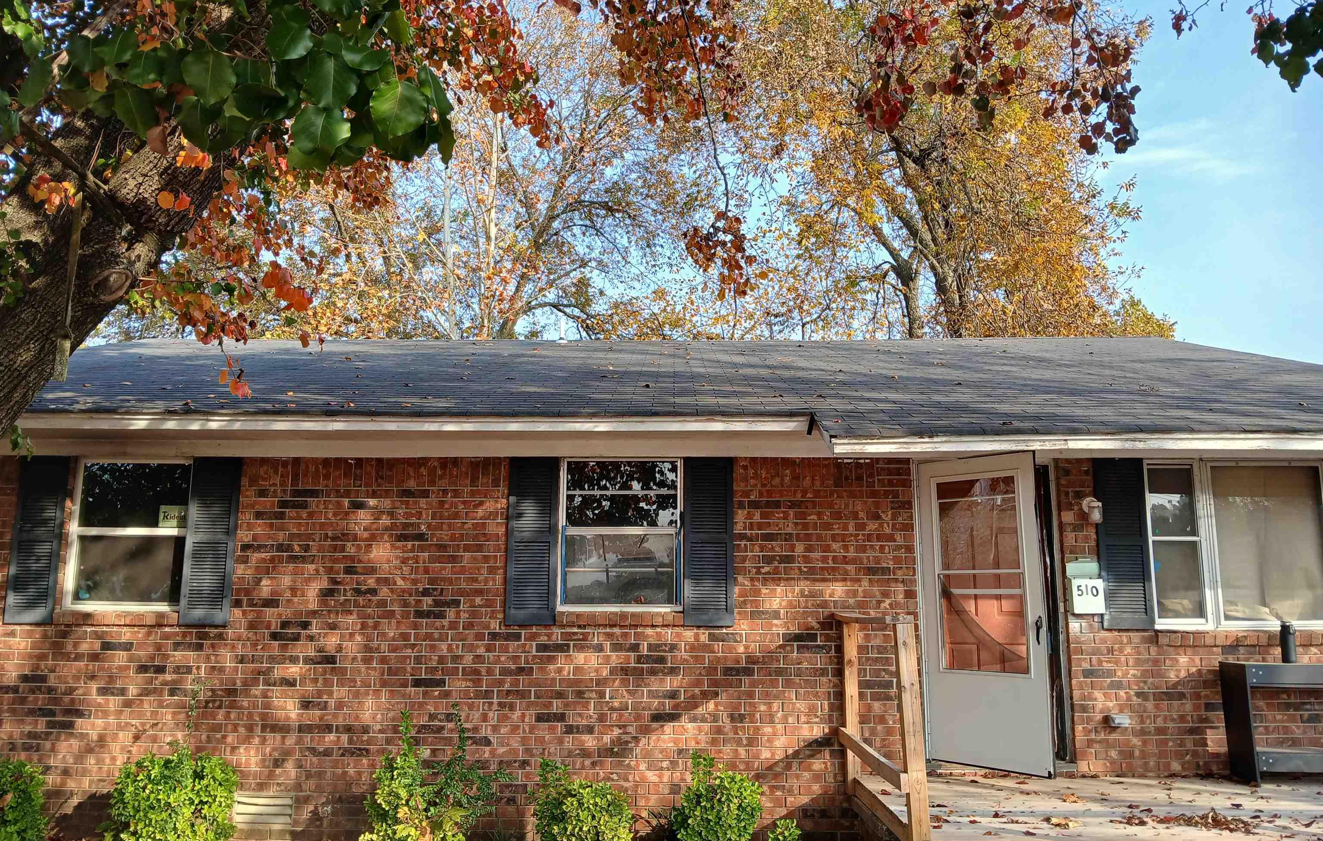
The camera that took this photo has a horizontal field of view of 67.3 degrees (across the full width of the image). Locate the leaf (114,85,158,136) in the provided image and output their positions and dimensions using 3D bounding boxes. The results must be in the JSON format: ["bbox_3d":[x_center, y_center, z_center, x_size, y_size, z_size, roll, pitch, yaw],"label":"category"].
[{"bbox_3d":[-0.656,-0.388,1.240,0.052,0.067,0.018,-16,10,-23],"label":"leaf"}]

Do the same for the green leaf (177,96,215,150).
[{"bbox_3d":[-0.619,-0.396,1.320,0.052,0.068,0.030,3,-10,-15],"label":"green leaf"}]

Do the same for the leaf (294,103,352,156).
[{"bbox_3d":[-0.410,-0.351,1.200,0.067,0.068,0.018,10,0,-21],"label":"leaf"}]

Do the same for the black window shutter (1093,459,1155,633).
[{"bbox_3d":[3.229,0.850,6.950,0.352,1.201,0.040,0,-10,1],"label":"black window shutter"}]

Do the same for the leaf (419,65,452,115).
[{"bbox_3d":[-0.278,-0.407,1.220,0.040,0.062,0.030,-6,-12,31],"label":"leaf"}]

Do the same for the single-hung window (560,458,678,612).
[{"bbox_3d":[-0.287,0.800,6.995,0.850,1.050,0.100,0,-10,1],"label":"single-hung window"}]

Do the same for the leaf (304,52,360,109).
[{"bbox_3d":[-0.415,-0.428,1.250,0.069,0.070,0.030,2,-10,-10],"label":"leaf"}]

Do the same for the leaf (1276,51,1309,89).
[{"bbox_3d":[1.016,-0.565,1.600,0.055,0.060,0.025,0,-10,1],"label":"leaf"}]

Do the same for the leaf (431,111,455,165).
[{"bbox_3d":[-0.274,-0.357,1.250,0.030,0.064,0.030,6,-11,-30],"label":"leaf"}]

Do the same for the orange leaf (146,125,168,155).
[{"bbox_3d":[-0.711,-0.396,1.400,0.031,0.040,0.020,3,-10,-15],"label":"orange leaf"}]

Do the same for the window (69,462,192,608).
[{"bbox_3d":[-3.838,0.822,7.182,0.860,1.094,0.090,0,-10,1],"label":"window"}]

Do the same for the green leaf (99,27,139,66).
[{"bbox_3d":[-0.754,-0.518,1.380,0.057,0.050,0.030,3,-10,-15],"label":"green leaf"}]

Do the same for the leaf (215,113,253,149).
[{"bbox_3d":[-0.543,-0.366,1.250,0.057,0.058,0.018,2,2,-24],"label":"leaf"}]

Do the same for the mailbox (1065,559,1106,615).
[{"bbox_3d":[2.933,1.148,6.868,0.226,0.374,0.110,0,-10,1],"label":"mailbox"}]

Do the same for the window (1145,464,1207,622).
[{"bbox_3d":[3.550,0.838,6.859,0.352,1.088,0.080,0,-9,2],"label":"window"}]

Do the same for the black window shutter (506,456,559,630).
[{"bbox_3d":[-0.906,0.842,6.988,0.350,1.171,0.045,0,-9,2],"label":"black window shutter"}]

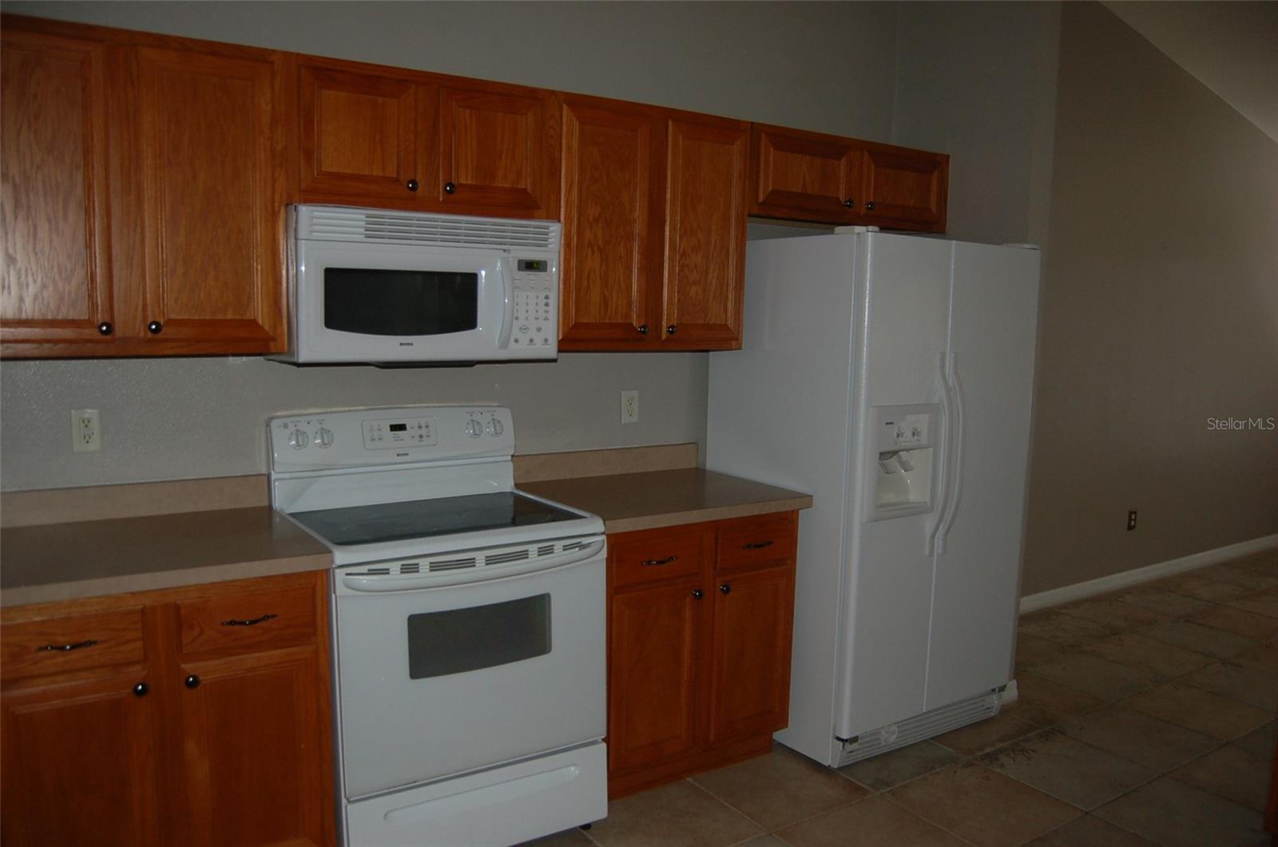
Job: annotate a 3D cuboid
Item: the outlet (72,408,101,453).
[{"bbox_3d":[-1.471,0.020,2.545,0.070,0.115,0.010,-3,8,-32],"label":"outlet"}]

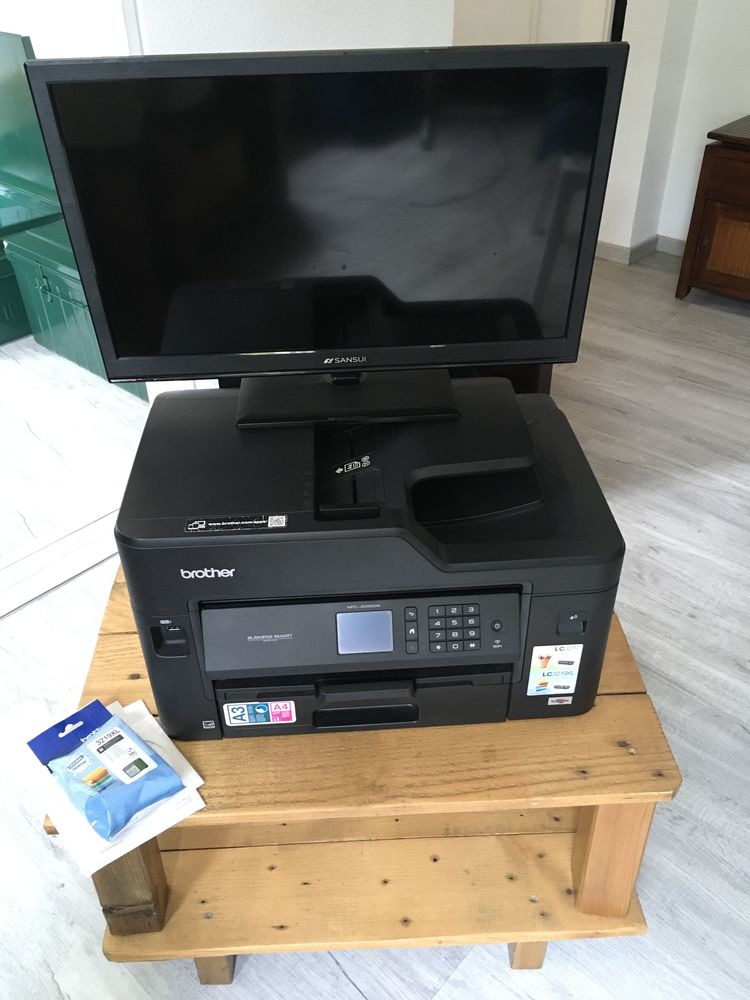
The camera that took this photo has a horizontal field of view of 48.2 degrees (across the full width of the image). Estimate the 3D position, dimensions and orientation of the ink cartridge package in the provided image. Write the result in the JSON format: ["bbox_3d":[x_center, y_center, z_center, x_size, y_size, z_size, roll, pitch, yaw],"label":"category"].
[{"bbox_3d":[-0.308,0.300,0.951,0.183,0.026,0.095,29,43,36],"label":"ink cartridge package"}]

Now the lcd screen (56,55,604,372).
[{"bbox_3d":[-0.037,-0.299,0.908,0.559,0.346,0.050,-4,42,-3],"label":"lcd screen"}]

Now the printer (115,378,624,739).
[{"bbox_3d":[-0.011,0.045,1.083,0.530,0.300,0.385,-3,33,-4],"label":"printer"}]

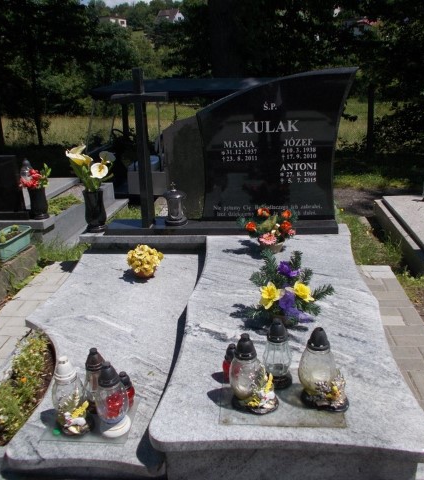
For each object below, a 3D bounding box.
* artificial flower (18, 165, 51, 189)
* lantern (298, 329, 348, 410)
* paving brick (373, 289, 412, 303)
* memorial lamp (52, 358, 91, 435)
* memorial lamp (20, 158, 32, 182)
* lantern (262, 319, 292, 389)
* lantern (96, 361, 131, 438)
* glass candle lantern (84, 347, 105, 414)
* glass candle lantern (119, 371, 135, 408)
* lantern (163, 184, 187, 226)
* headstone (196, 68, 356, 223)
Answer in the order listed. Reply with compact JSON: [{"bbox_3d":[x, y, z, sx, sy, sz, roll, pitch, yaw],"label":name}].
[{"bbox_3d":[-1.478,-0.520,4.002,0.260,0.230,0.230,-1,22,5],"label":"artificial flower"},{"bbox_3d":[0.423,0.459,1.777,0.155,0.315,0.180,-22,29,-40],"label":"lantern"},{"bbox_3d":[1.104,0.374,2.985,0.200,0.065,0.100,0,22,6],"label":"paving brick"},{"bbox_3d":[-0.528,0.570,1.791,0.140,0.310,0.140,-8,22,-11],"label":"memorial lamp"},{"bbox_3d":[-1.783,-0.652,4.620,0.115,0.270,0.115,-1,22,5],"label":"memorial lamp"},{"bbox_3d":[0.256,0.418,1.807,0.110,0.280,0.110,0,22,6],"label":"lantern"},{"bbox_3d":[-0.378,0.575,1.778,0.128,0.297,0.128,-1,22,5],"label":"lantern"},{"bbox_3d":[-0.442,0.544,1.874,0.105,0.287,0.105,-1,22,5],"label":"glass candle lantern"},{"bbox_3d":[-0.340,0.585,1.904,0.062,0.165,0.062,0,22,6],"label":"glass candle lantern"},{"bbox_3d":[-0.259,-0.264,3.386,0.166,0.290,0.166,0,22,6],"label":"lantern"},{"bbox_3d":[0.432,-0.630,3.304,1.048,1.001,0.110,0,17,7],"label":"headstone"}]

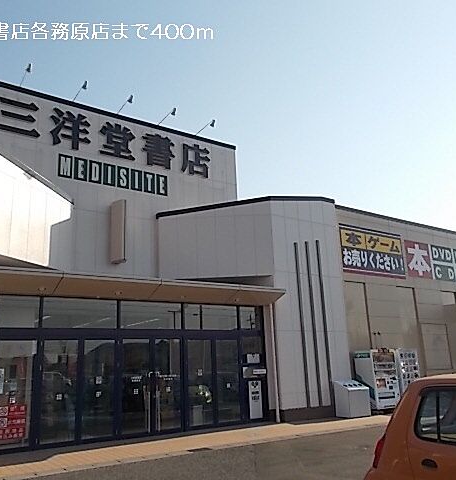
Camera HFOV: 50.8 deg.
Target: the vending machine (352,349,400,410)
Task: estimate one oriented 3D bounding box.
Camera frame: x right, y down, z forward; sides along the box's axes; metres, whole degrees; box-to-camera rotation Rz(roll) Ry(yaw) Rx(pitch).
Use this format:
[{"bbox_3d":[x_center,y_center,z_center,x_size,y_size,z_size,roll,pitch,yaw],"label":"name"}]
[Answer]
[{"bbox_3d":[4.906,4.586,15.800,1.230,1.895,0.740,8,-18,-34],"label":"vending machine"}]

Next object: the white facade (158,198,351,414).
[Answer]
[{"bbox_3d":[0.891,1.901,14.984,5.770,7.000,1.980,8,-18,-34],"label":"white facade"}]

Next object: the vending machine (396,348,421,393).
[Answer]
[{"bbox_3d":[5.983,4.747,16.537,1.100,1.890,0.740,8,-18,-34],"label":"vending machine"}]

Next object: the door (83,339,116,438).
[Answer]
[{"bbox_3d":[-3.044,3.493,11.292,0.890,2.290,0.080,8,-18,-34],"label":"door"}]

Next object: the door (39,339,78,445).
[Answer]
[{"bbox_3d":[-3.790,3.380,10.782,0.910,2.310,0.080,8,-18,-34],"label":"door"}]

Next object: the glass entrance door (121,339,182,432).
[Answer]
[{"bbox_3d":[-1.911,3.640,12.075,1.760,2.310,0.080,8,-18,-34],"label":"glass entrance door"}]

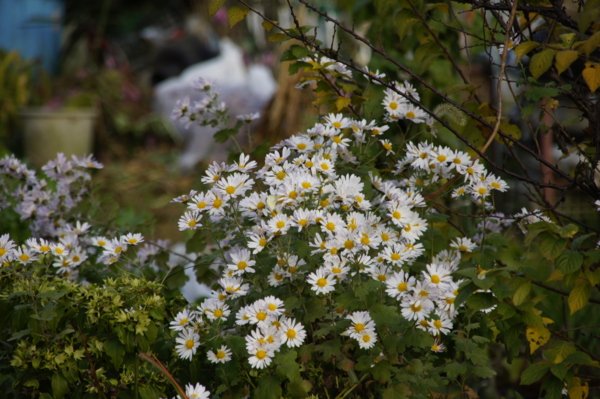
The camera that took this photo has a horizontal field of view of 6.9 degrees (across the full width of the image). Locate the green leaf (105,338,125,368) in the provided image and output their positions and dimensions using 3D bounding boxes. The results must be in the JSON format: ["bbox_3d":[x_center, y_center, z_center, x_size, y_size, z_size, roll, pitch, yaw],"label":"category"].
[{"bbox_3d":[-0.247,0.205,6.650,0.027,0.040,0.015,0,7,0],"label":"green leaf"}]

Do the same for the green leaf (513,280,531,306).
[{"bbox_3d":[0.335,0.142,7.550,0.021,0.042,0.015,29,0,4],"label":"green leaf"}]

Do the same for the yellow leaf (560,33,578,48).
[{"bbox_3d":[0.415,-0.245,7.700,0.028,0.025,0.015,0,6,0],"label":"yellow leaf"}]

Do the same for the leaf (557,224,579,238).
[{"bbox_3d":[0.359,0.043,6.700,0.029,0.019,0.022,0,7,0],"label":"leaf"}]

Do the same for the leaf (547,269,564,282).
[{"bbox_3d":[0.343,0.102,6.700,0.024,0.019,0.015,0,7,0],"label":"leaf"}]

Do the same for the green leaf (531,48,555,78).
[{"bbox_3d":[0.325,-0.182,6.700,0.032,0.040,0.015,0,7,0],"label":"green leaf"}]

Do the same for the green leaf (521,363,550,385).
[{"bbox_3d":[0.316,0.233,6.700,0.040,0.029,0.025,0,7,0],"label":"green leaf"}]

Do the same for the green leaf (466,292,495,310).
[{"bbox_3d":[0.240,0.136,6.650,0.037,0.024,0.022,0,7,0],"label":"green leaf"}]

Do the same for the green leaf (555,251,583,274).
[{"bbox_3d":[0.360,0.085,6.700,0.038,0.032,0.018,0,7,0],"label":"green leaf"}]

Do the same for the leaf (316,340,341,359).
[{"bbox_3d":[0.042,0.225,7.550,0.039,0.030,0.018,0,6,0],"label":"leaf"}]

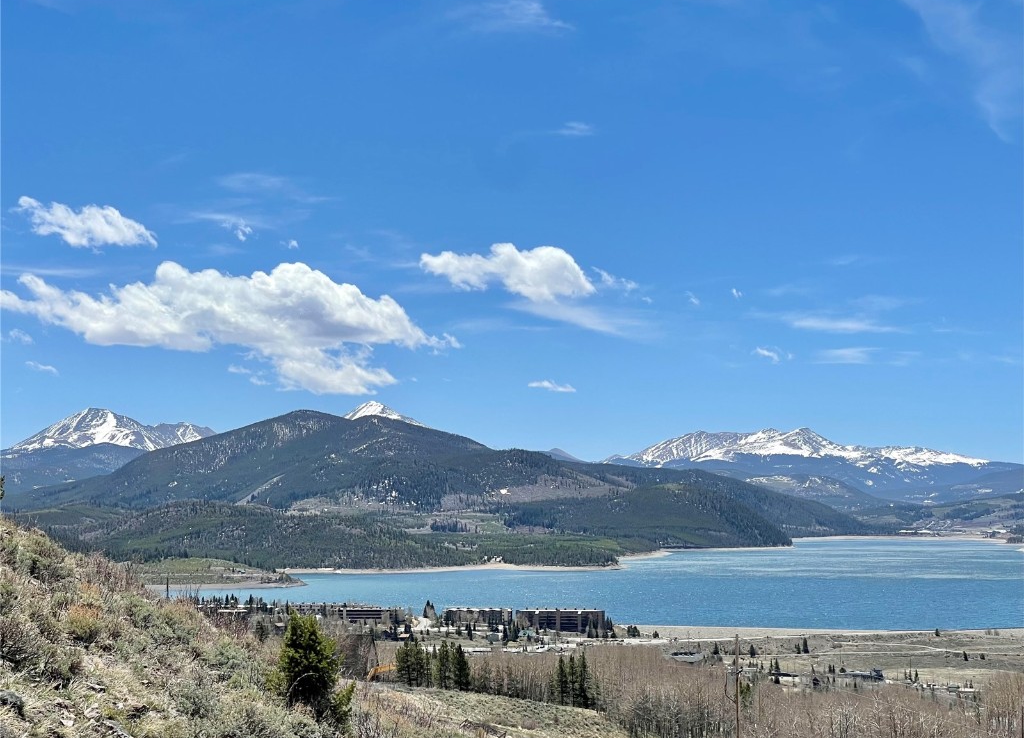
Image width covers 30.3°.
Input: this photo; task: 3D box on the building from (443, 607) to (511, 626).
[{"bbox_3d":[-29.510,210.900,1610.000,56.000,14.800,18.000,-1,-4,8],"label":"building"}]

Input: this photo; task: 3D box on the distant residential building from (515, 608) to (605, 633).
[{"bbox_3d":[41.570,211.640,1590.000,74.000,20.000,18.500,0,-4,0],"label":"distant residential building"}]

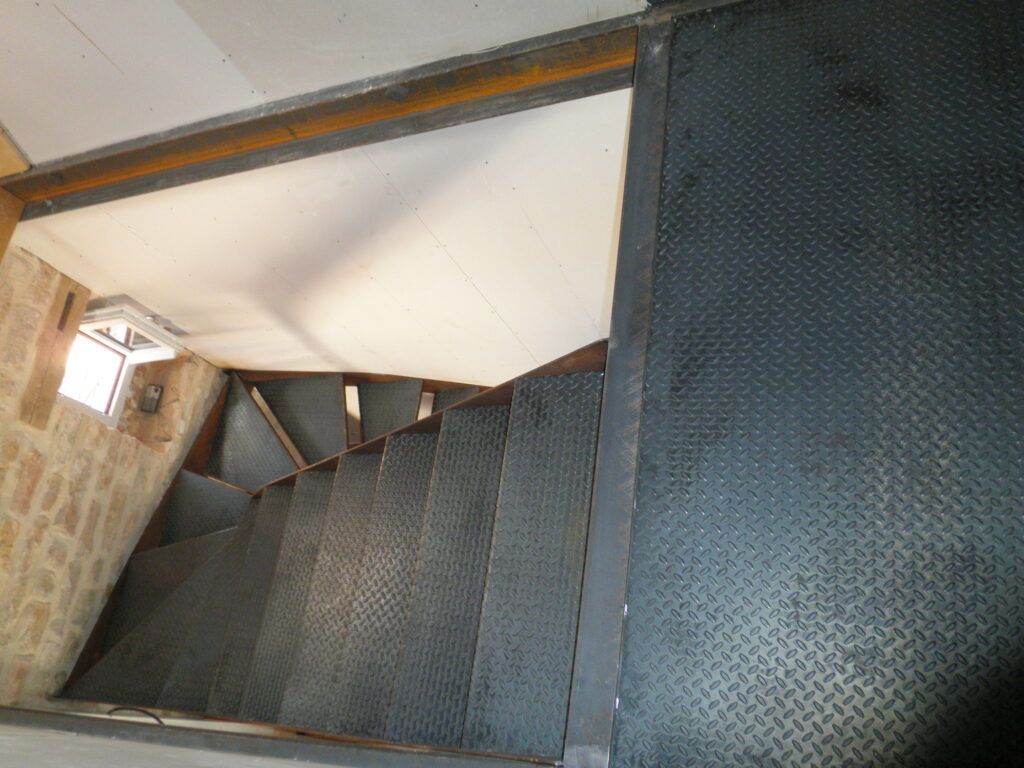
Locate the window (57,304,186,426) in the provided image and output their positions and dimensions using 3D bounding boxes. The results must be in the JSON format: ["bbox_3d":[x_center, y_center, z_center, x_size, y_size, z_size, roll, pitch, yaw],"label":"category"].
[{"bbox_3d":[-2.174,-0.085,4.215,0.521,0.541,0.473,-6,63,23],"label":"window"}]

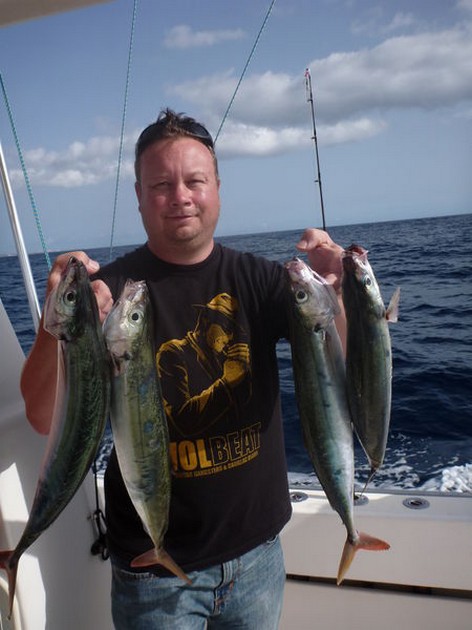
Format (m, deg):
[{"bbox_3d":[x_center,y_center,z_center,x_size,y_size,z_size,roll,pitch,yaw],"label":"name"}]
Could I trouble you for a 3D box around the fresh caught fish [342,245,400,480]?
[{"bbox_3d":[0.265,0.123,1.030,0.102,0.521,0.080,-12,14,-35],"label":"fresh caught fish"}]

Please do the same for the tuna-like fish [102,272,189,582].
[{"bbox_3d":[-0.166,0.223,0.940,0.115,0.571,0.080,-3,8,6],"label":"tuna-like fish"}]

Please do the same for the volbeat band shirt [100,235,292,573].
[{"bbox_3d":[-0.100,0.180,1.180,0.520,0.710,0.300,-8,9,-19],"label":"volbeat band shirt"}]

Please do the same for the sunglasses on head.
[{"bbox_3d":[-0.123,-0.336,1.044,0.150,0.050,0.130,-6,-23,-9],"label":"sunglasses on head"}]

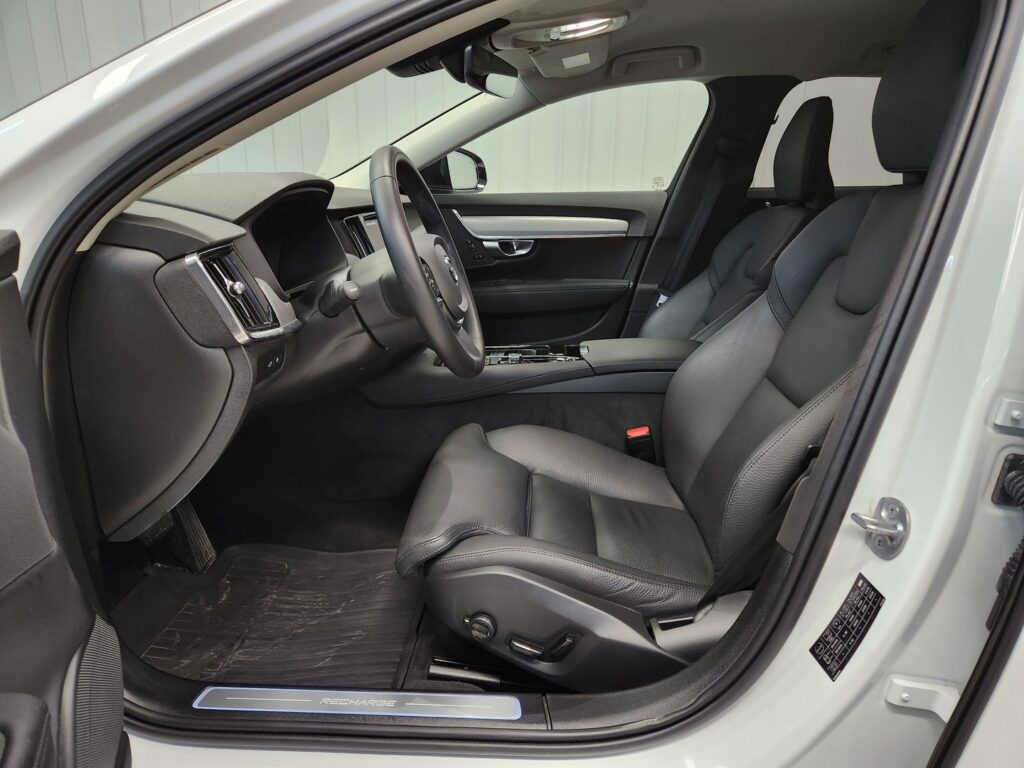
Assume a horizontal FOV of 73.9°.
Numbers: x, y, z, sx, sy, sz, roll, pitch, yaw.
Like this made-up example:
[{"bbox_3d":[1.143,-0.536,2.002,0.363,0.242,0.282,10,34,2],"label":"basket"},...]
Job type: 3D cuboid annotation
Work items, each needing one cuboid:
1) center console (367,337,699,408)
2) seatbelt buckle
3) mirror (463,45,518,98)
[{"bbox_3d":[0.085,-0.017,1.472,0.760,0.130,0.260,1,15,2],"label":"center console"},{"bbox_3d":[0.254,0.120,1.330,0.047,0.080,0.030,-11,15,5],"label":"seatbelt buckle"},{"bbox_3d":[-0.040,-0.596,1.314,0.038,0.070,0.235,6,16,19],"label":"mirror"}]

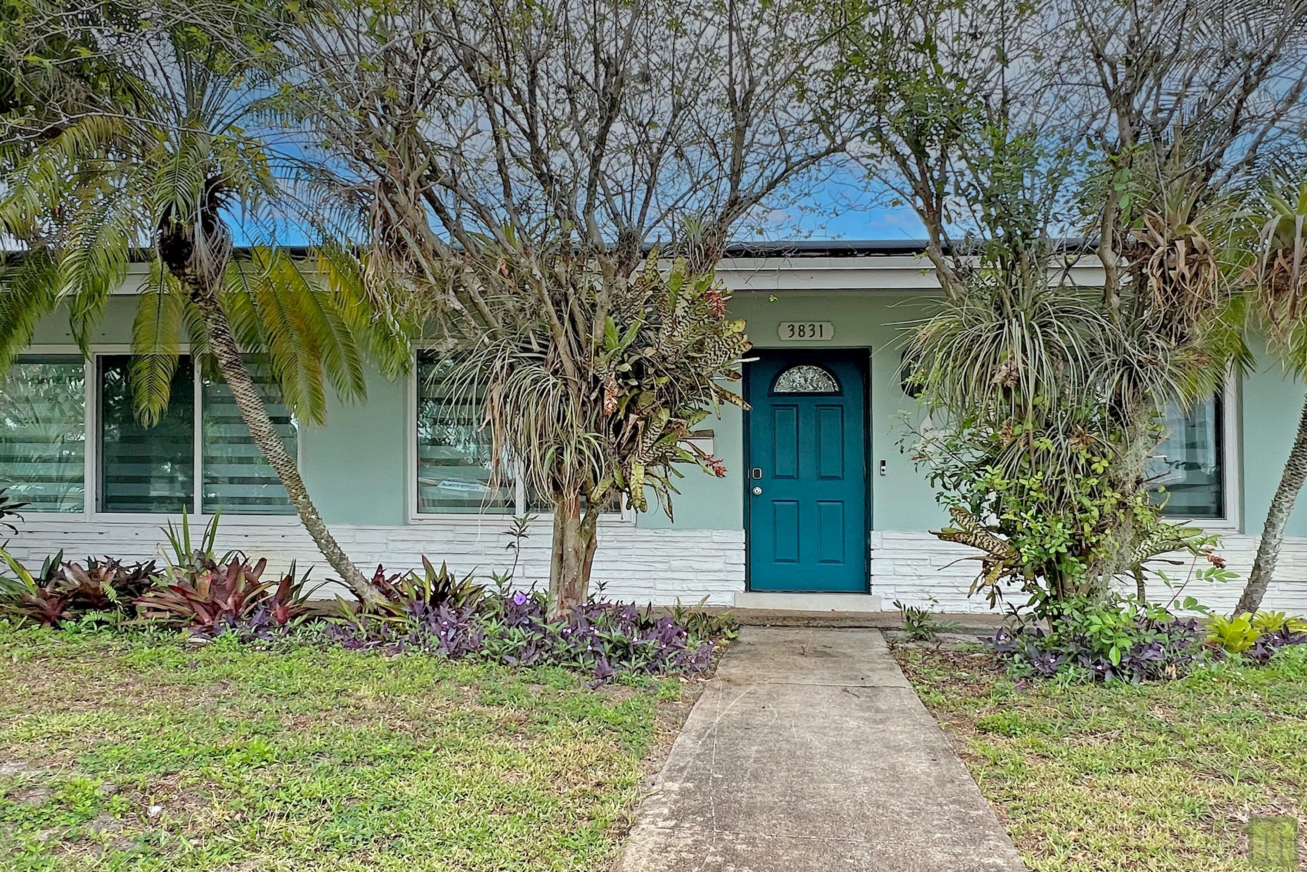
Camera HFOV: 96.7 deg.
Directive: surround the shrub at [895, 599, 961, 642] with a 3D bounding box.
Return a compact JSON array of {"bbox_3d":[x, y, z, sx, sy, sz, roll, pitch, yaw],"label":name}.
[{"bbox_3d":[2.000,1.330,4.250,0.490,0.310,0.420,0,0,2],"label":"shrub"}]

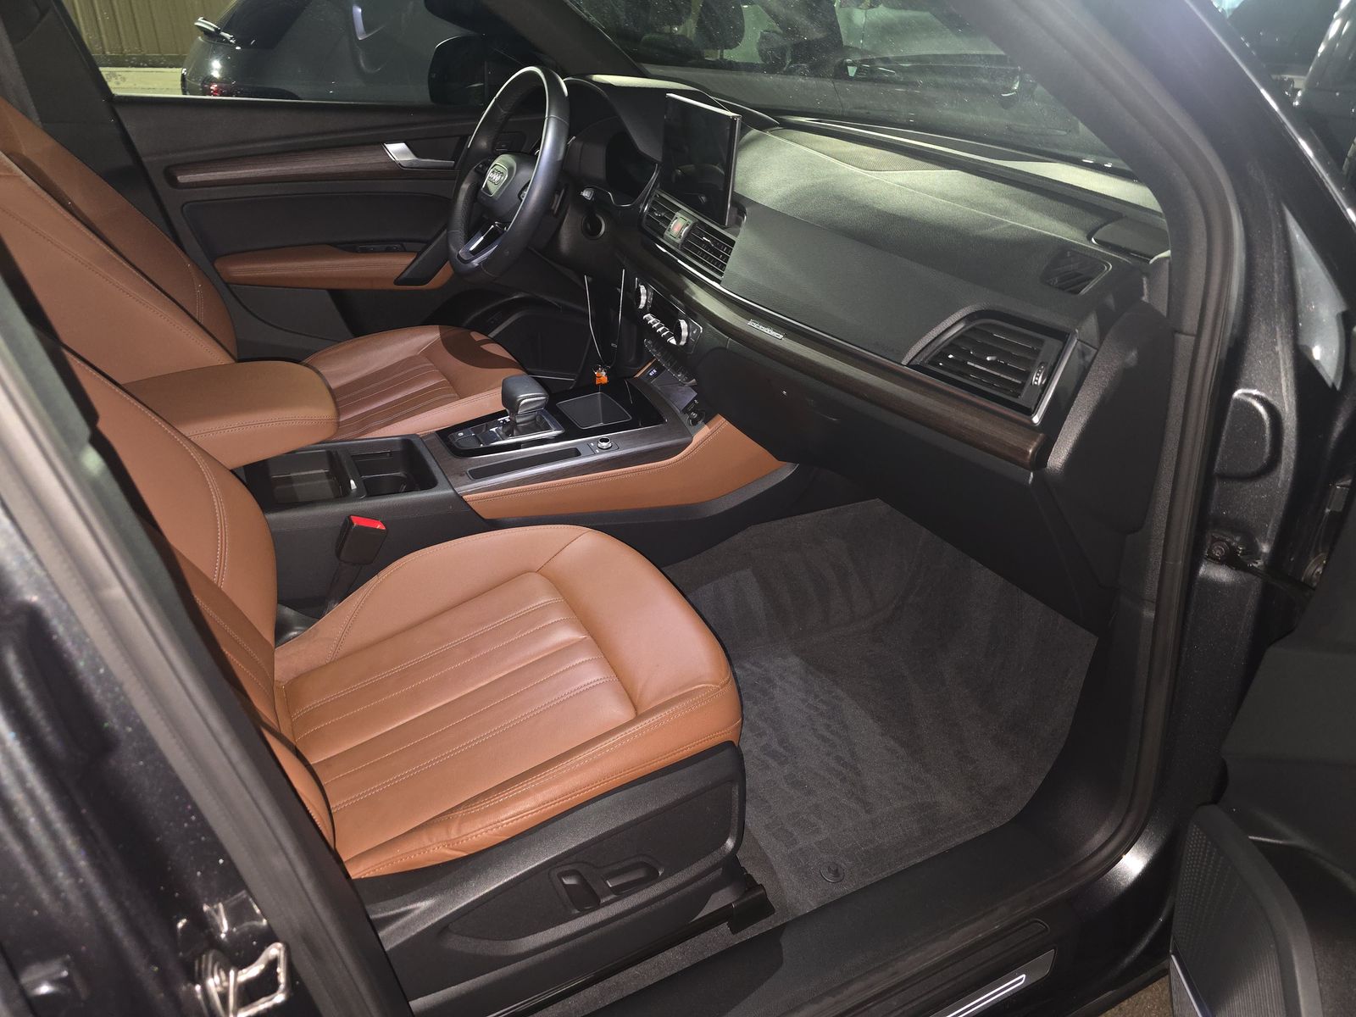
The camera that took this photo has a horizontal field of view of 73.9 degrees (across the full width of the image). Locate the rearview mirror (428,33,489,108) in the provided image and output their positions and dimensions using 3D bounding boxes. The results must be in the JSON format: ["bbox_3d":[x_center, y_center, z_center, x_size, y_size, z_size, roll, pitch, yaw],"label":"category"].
[{"bbox_3d":[-0.469,-0.978,2.014,0.120,0.150,0.210,-20,37,-35],"label":"rearview mirror"}]

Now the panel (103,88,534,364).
[{"bbox_3d":[-0.586,-0.492,1.863,0.900,0.670,0.150,-14,34,-27],"label":"panel"}]

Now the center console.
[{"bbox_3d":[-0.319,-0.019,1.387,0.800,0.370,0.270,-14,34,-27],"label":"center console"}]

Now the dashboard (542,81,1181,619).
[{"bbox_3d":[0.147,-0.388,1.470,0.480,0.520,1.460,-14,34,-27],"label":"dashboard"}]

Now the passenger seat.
[{"bbox_3d":[-0.374,0.023,0.865,0.880,1.020,0.530,-14,34,-27],"label":"passenger seat"}]

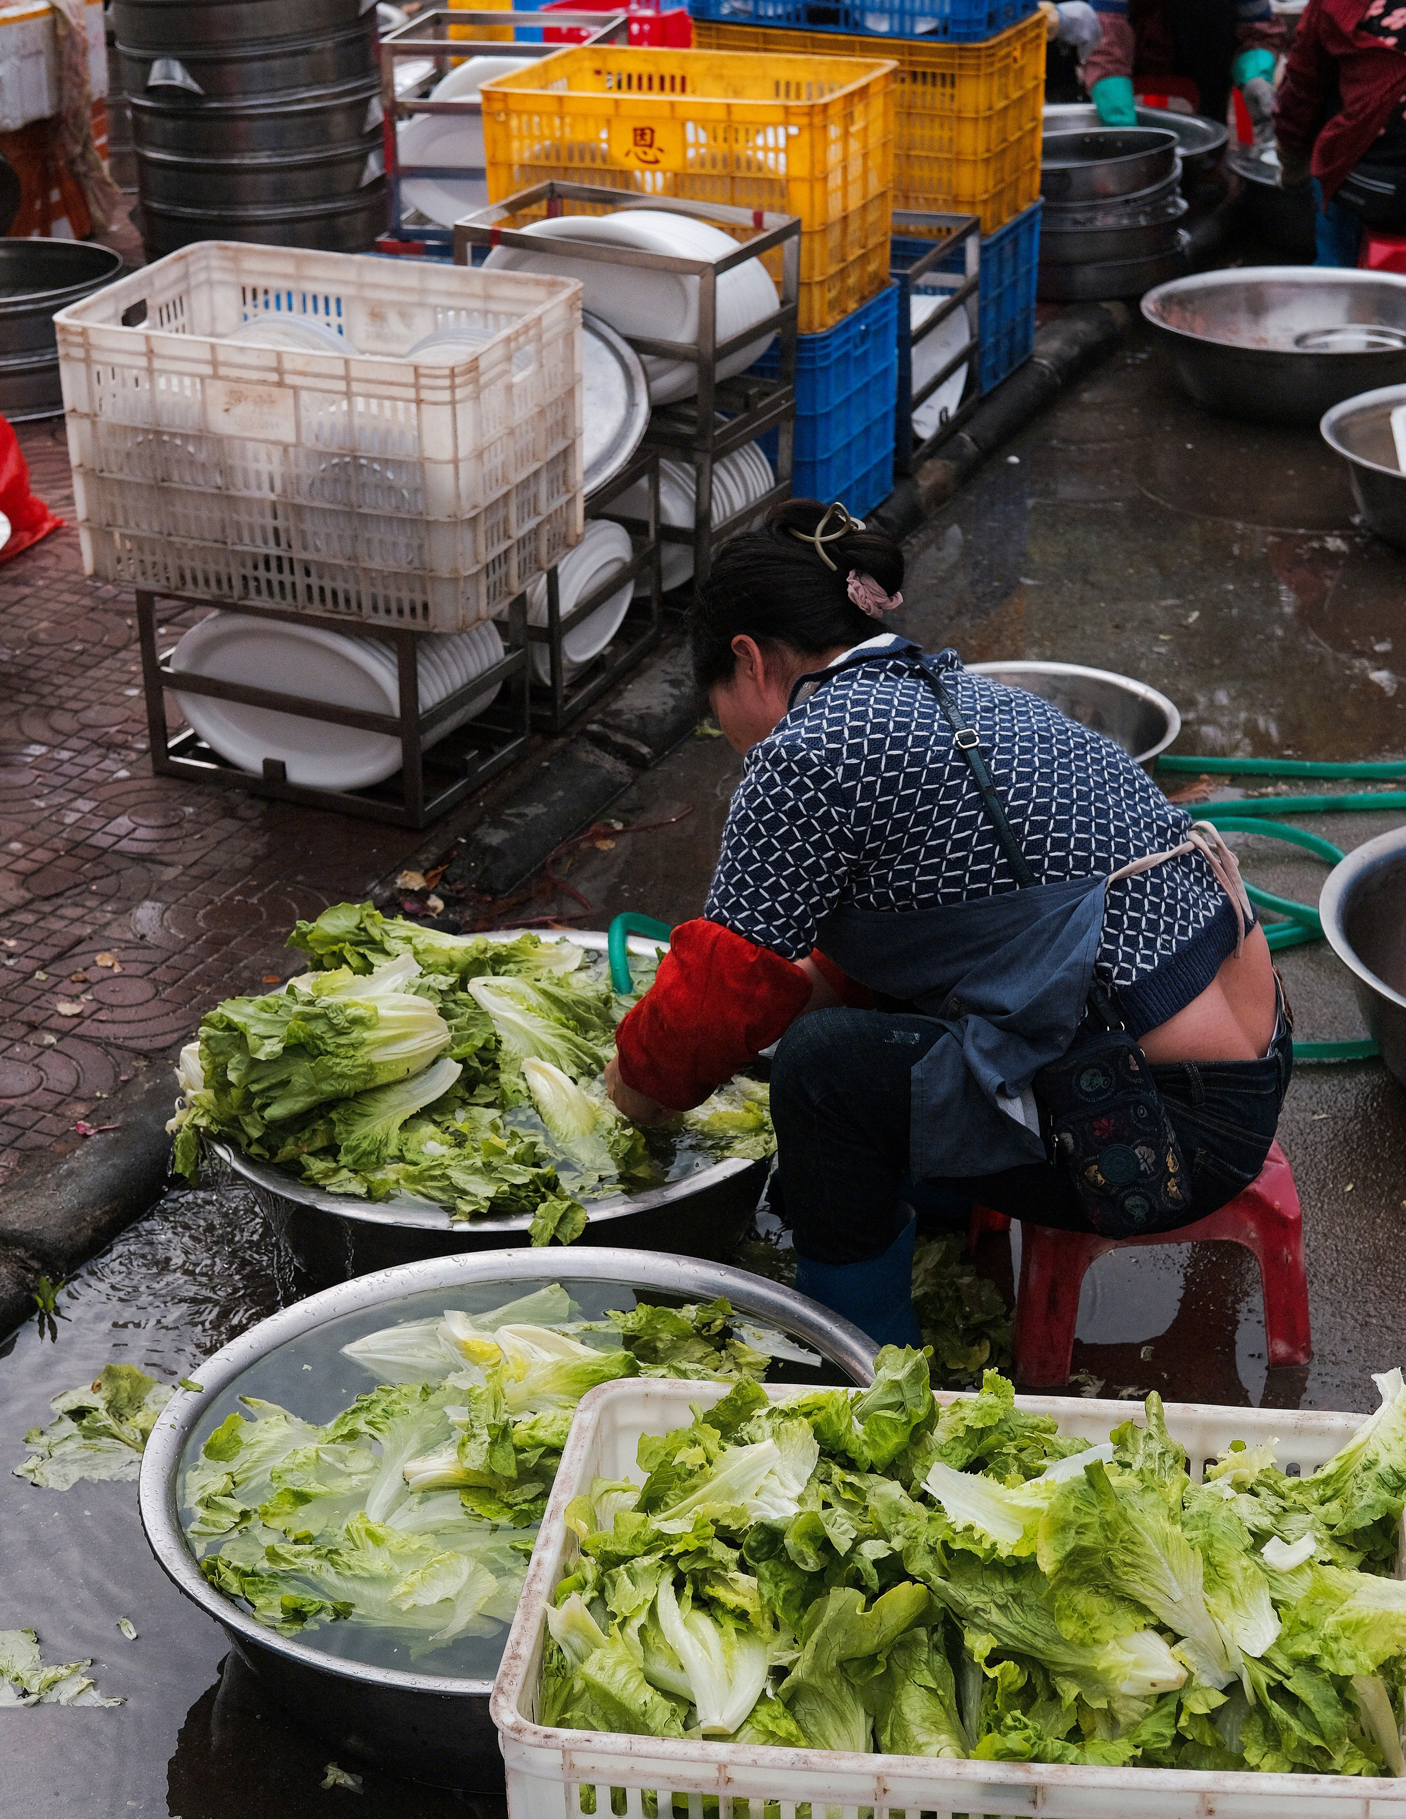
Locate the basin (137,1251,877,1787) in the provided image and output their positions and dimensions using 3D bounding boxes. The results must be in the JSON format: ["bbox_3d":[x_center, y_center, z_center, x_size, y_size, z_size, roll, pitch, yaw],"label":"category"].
[{"bbox_3d":[-0.145,0.564,2.764,0.680,0.207,0.680,-1,25,0],"label":"basin"}]

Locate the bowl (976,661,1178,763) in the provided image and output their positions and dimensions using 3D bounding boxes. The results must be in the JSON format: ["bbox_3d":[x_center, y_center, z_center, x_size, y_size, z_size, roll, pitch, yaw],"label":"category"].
[{"bbox_3d":[0.458,-0.204,4.433,0.437,0.153,0.437,-1,25,0],"label":"bowl"}]

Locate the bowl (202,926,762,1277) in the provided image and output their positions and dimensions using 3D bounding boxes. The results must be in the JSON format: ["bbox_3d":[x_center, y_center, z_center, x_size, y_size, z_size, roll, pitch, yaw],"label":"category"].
[{"bbox_3d":[-0.204,0.265,3.399,0.681,0.207,0.681,-1,25,0],"label":"bowl"}]

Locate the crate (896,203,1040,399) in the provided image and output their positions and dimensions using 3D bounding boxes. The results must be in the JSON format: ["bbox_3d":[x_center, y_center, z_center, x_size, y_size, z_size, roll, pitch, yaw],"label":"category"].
[{"bbox_3d":[0.345,-1.275,6.358,0.611,0.303,0.425,8,27,19],"label":"crate"}]

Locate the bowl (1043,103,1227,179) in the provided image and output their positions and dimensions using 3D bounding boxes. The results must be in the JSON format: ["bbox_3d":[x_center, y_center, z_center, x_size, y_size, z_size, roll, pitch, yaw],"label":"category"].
[{"bbox_3d":[0.905,-1.774,7.619,0.709,0.256,0.709,-1,25,0],"label":"bowl"}]

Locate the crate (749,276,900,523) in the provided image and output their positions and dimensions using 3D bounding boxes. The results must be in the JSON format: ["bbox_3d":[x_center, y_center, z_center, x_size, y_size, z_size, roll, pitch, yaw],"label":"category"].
[{"bbox_3d":[-0.008,-0.894,5.489,0.611,0.386,0.426,9,27,19],"label":"crate"}]

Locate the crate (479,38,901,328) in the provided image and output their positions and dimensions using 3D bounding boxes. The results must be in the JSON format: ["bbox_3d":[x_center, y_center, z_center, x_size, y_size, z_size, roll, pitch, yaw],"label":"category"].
[{"bbox_3d":[-0.018,-1.242,5.339,0.610,0.377,0.422,9,27,20],"label":"crate"}]

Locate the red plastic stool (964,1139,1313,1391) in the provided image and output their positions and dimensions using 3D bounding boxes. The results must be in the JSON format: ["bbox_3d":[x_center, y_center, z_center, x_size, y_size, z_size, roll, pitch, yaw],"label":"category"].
[{"bbox_3d":[0.460,0.350,3.225,0.305,0.177,0.217,-3,25,-5],"label":"red plastic stool"}]

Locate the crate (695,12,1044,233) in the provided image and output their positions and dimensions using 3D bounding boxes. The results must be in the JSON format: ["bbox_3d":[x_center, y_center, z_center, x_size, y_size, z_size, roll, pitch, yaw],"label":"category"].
[{"bbox_3d":[0.338,-1.592,6.236,0.611,0.375,0.422,8,27,18],"label":"crate"}]

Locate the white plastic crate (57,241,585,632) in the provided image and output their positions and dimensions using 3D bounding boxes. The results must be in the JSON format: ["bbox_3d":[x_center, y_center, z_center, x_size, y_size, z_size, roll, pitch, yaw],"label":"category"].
[{"bbox_3d":[-0.521,-0.669,4.348,0.611,0.374,0.423,9,29,17],"label":"white plastic crate"}]

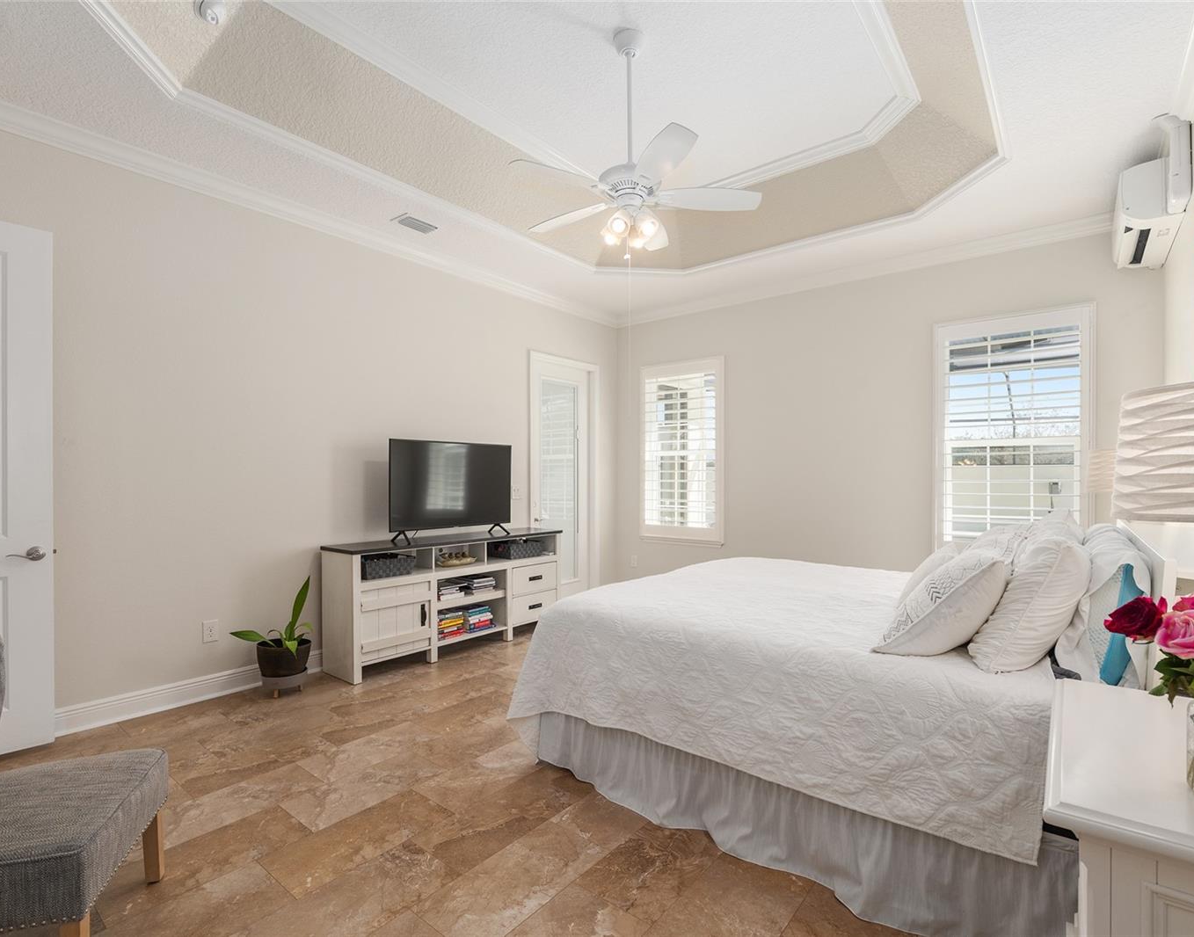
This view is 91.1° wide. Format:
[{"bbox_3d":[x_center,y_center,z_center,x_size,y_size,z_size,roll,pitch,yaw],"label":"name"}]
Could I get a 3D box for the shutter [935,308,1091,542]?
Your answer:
[{"bbox_3d":[2.962,-0.191,4.213,0.914,1.787,0.079,0,-1,39],"label":"shutter"}]

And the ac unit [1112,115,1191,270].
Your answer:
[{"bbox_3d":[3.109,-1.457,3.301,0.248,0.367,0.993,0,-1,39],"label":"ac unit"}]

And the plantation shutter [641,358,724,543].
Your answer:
[{"bbox_3d":[0.851,-0.163,5.965,0.963,1.837,0.099,0,-1,39],"label":"plantation shutter"}]

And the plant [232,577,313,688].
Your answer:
[{"bbox_3d":[-1.914,0.997,3.503,0.338,0.655,0.407,0,-1,39],"label":"plant"}]

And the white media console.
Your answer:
[{"bbox_3d":[-1.076,0.942,4.480,0.457,0.824,1.897,0,-1,39],"label":"white media console"}]

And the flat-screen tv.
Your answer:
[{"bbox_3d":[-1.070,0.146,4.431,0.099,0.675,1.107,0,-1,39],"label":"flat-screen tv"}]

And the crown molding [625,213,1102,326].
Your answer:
[{"bbox_3d":[1.871,-1.609,5.074,4.171,0.099,0.099,0,-1,39],"label":"crown molding"}]

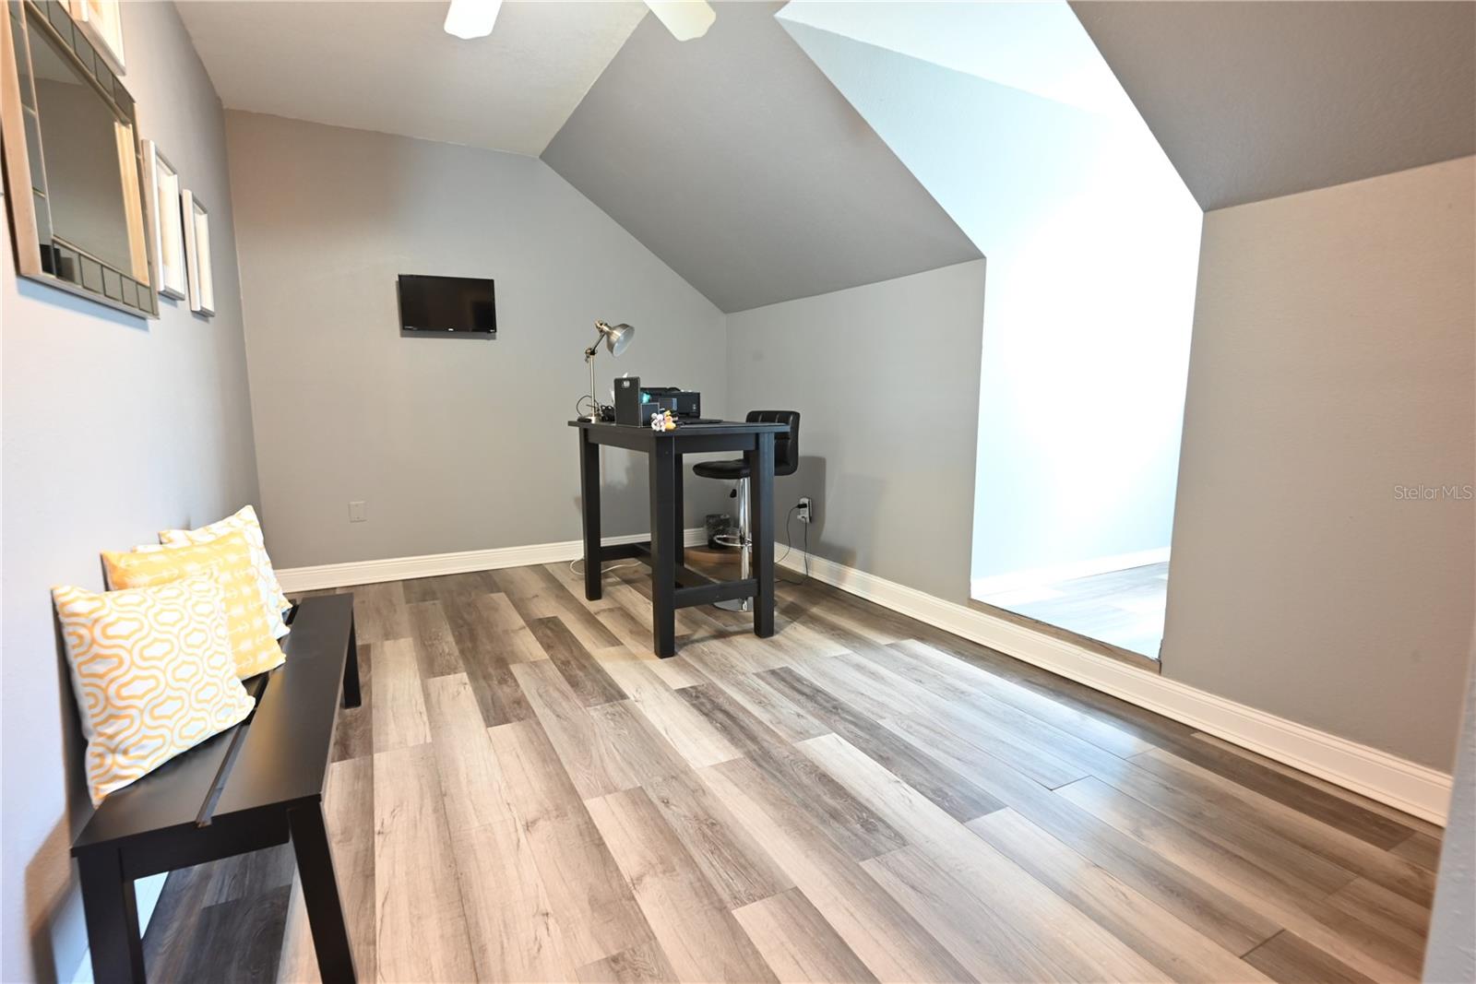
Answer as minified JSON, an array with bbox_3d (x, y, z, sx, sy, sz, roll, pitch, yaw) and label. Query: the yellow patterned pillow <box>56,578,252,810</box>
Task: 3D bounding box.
[{"bbox_3d":[-1.130,0.333,1.381,0.124,0.383,0.405,-9,8,-1],"label":"yellow patterned pillow"}]

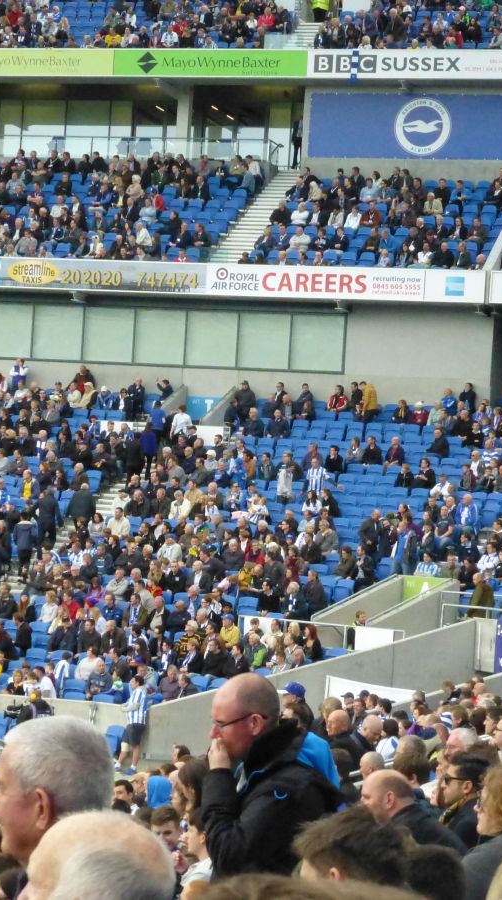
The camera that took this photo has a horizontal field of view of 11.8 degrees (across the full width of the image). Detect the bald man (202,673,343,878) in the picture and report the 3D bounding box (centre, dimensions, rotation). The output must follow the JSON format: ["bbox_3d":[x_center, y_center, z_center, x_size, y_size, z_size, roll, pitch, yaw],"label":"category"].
[{"bbox_3d":[0.046,1.527,7.069,0.500,1.750,0.550,3,-2,7],"label":"bald man"}]

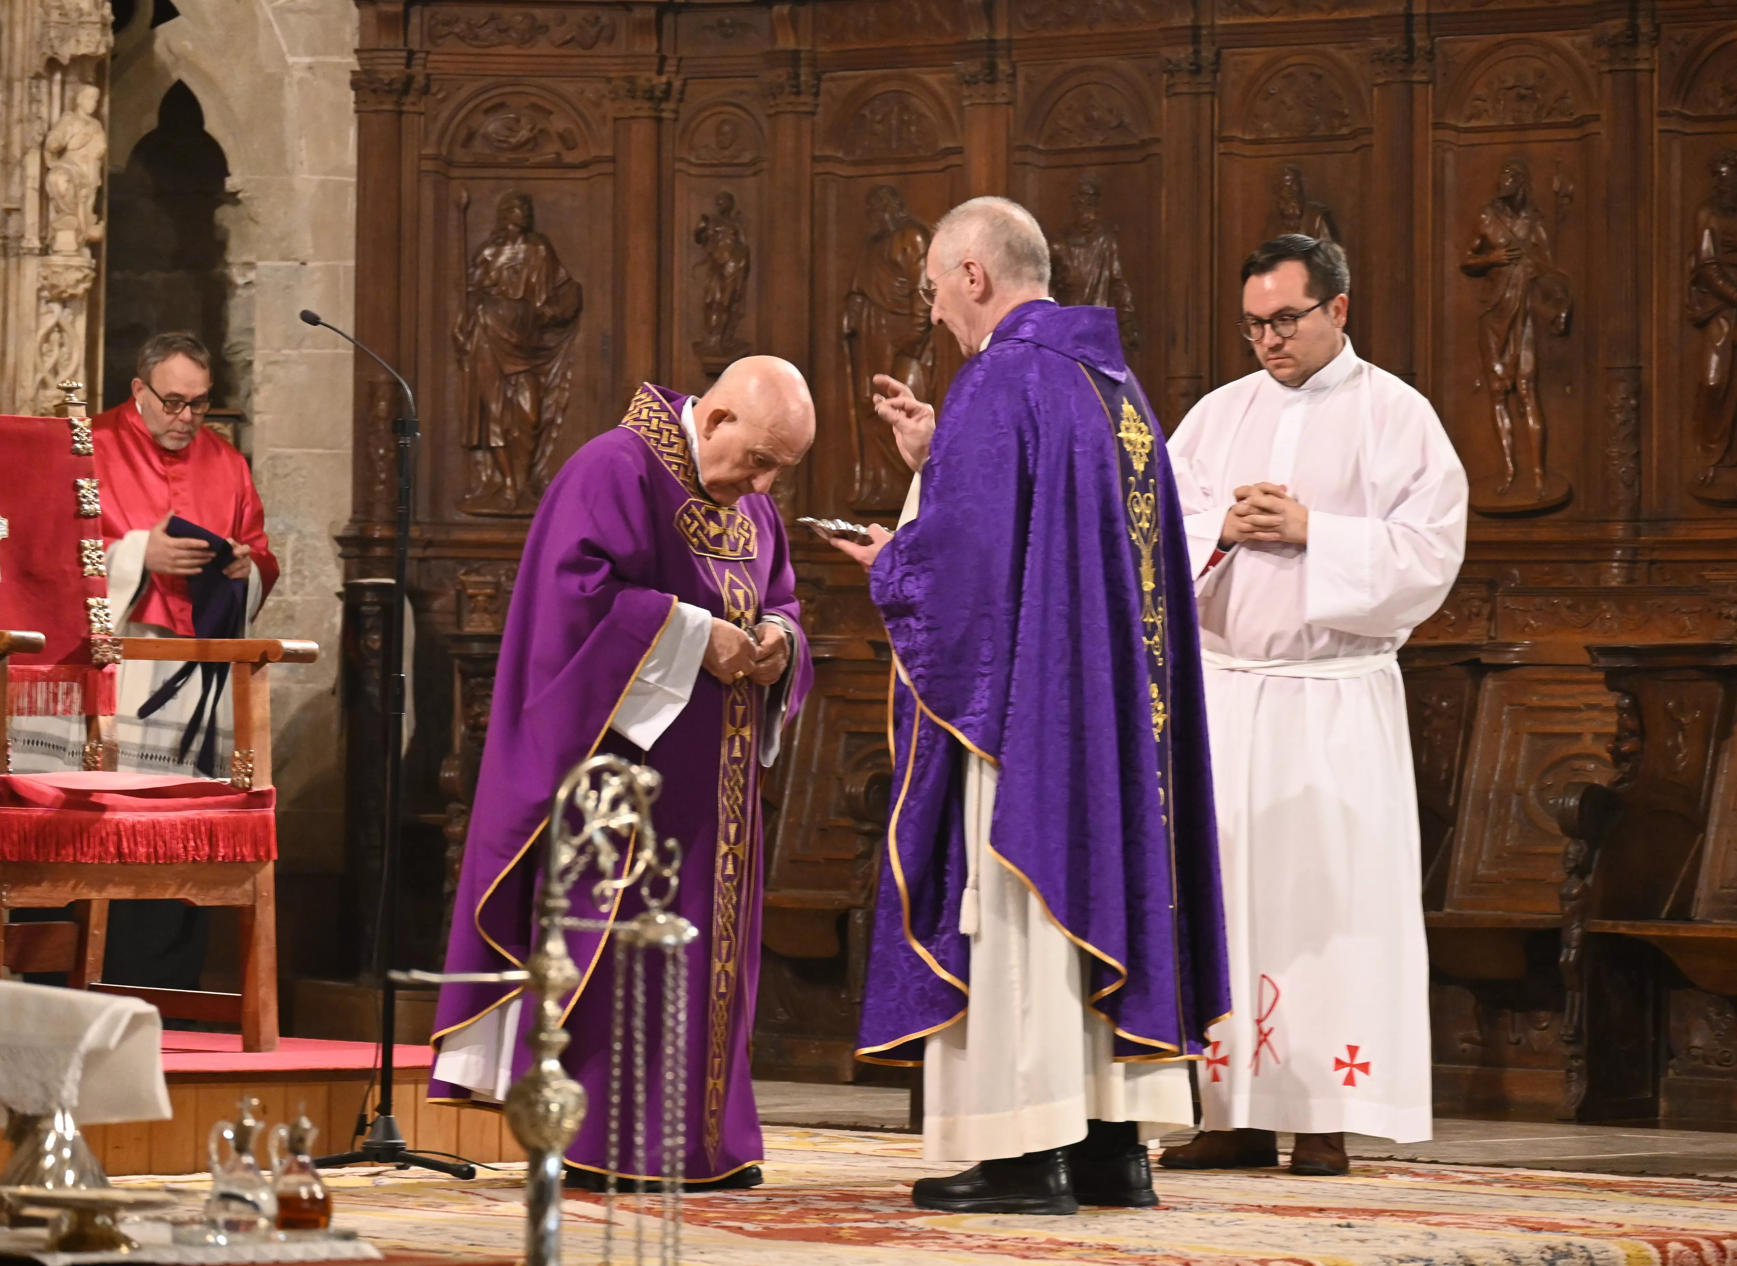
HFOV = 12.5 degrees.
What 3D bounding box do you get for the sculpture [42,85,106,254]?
[{"bbox_3d":[-1.797,-1.048,17.900,0.145,0.385,0.130,1,0,-25],"label":"sculpture"}]

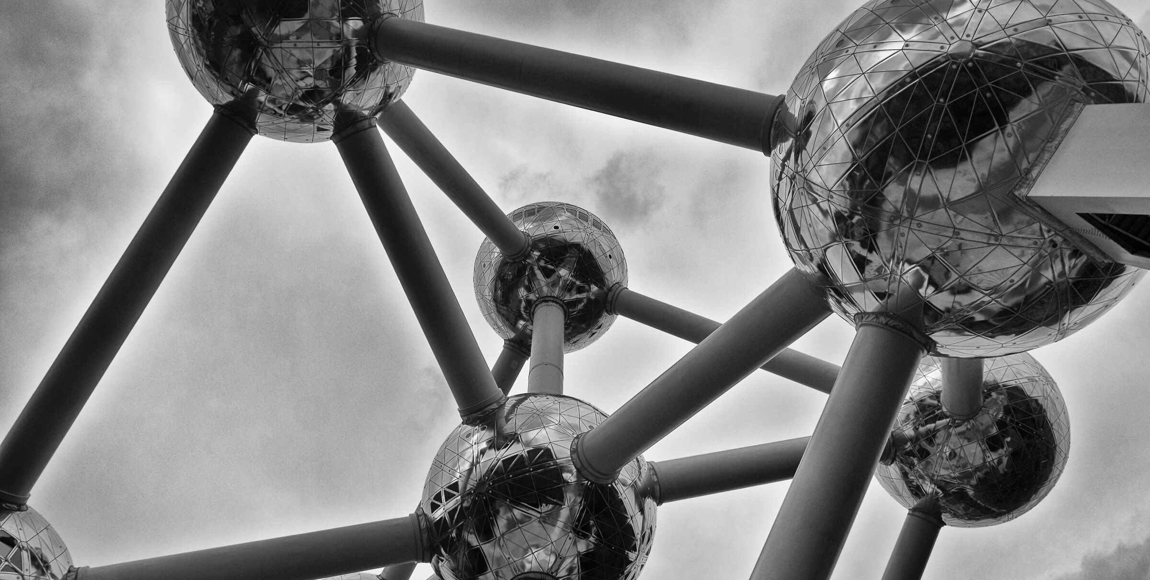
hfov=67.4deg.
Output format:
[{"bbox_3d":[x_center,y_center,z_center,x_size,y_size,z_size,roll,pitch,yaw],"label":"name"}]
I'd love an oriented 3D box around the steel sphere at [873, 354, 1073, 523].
[{"bbox_3d":[35.748,12.692,80.148,18.000,18.000,18.000,-34,-68,16],"label":"steel sphere"}]

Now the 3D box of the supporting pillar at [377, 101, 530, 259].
[{"bbox_3d":[-11.428,-10.575,82.530,3.000,3.000,28.300,-25,-32,12],"label":"supporting pillar"}]

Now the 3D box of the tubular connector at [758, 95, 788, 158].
[{"bbox_3d":[10.850,-8.650,45.700,0.900,3.300,3.300,20,-60,28],"label":"tubular connector"}]

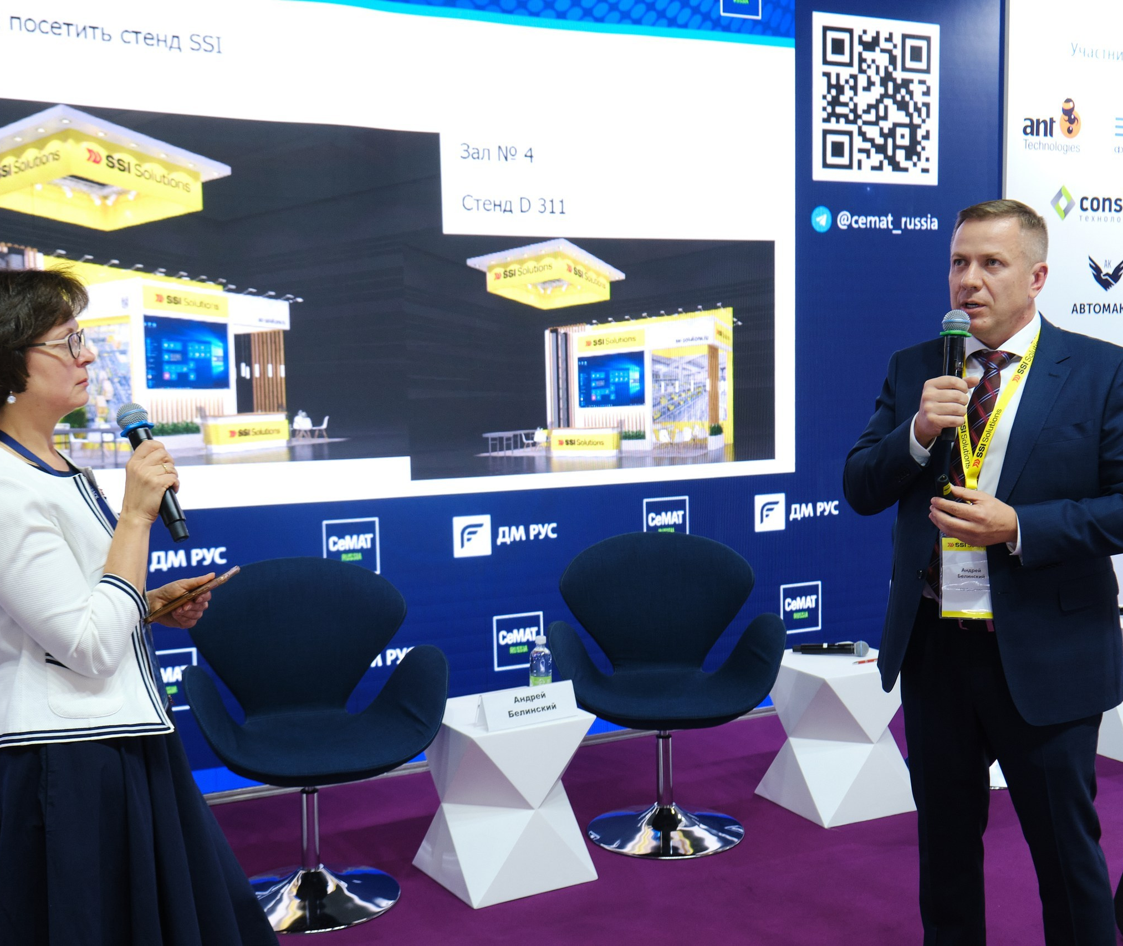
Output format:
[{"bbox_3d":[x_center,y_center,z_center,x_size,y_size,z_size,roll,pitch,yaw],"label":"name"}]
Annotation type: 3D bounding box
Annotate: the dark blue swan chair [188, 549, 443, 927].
[{"bbox_3d":[-0.710,0.742,3.520,0.725,0.925,0.660,-3,5,-19],"label":"dark blue swan chair"}]

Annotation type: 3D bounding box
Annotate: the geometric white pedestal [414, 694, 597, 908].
[{"bbox_3d":[-0.173,0.936,3.711,0.402,0.486,0.402,-4,6,-31],"label":"geometric white pedestal"}]

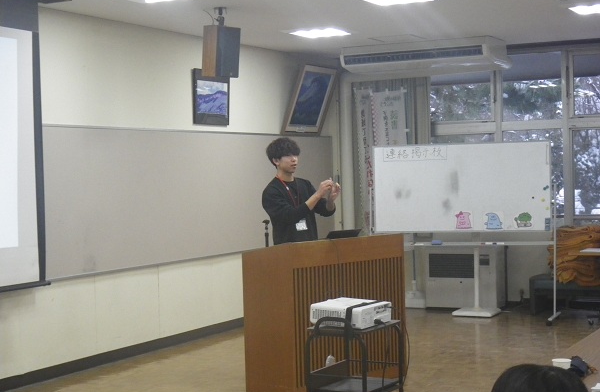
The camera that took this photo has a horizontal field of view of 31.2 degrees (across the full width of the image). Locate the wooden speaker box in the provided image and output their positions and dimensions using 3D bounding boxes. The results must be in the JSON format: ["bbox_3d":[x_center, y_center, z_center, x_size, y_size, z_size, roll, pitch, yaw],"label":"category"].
[{"bbox_3d":[-0.613,-1.125,8.415,0.223,0.386,0.177,-2,8,-42],"label":"wooden speaker box"}]

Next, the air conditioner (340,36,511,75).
[{"bbox_3d":[1.310,-1.439,11.206,1.584,0.260,0.727,-1,1,28],"label":"air conditioner"}]

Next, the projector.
[{"bbox_3d":[0.265,0.607,5.560,0.302,0.101,0.315,2,3,31],"label":"projector"}]

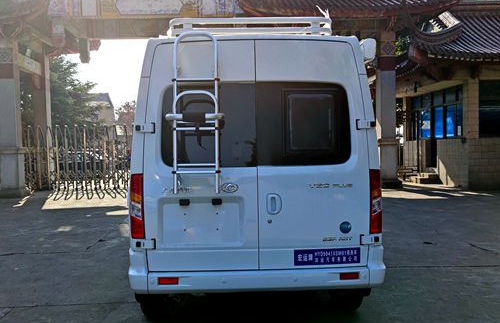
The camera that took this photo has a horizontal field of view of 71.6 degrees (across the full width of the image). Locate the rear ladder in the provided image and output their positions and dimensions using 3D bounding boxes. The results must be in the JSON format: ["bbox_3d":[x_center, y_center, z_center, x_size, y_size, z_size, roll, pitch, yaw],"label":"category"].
[{"bbox_3d":[-0.394,-0.349,2.501,0.410,1.175,0.160,-1,-4,-1],"label":"rear ladder"}]

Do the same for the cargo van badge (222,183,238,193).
[{"bbox_3d":[-0.148,0.201,2.620,0.129,0.081,0.015,-1,1,-1],"label":"cargo van badge"}]

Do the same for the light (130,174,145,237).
[{"bbox_3d":[-0.849,0.344,2.681,0.125,0.500,0.130,-1,1,-1],"label":"light"}]

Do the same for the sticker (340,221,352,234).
[{"bbox_3d":[0.733,0.505,2.642,0.093,0.097,0.005,-1,2,-1],"label":"sticker"}]

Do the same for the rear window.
[{"bbox_3d":[0.048,-0.282,2.633,1.440,0.640,0.050,-1,-3,-1],"label":"rear window"}]

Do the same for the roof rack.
[{"bbox_3d":[-0.013,-1.111,3.728,1.366,0.200,1.700,-1,2,-1],"label":"roof rack"}]

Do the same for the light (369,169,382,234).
[{"bbox_3d":[0.970,0.309,2.721,0.125,0.500,0.130,-1,1,-1],"label":"light"}]

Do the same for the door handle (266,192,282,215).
[{"bbox_3d":[0.186,0.327,2.626,0.120,0.165,0.035,-1,2,-1],"label":"door handle"}]

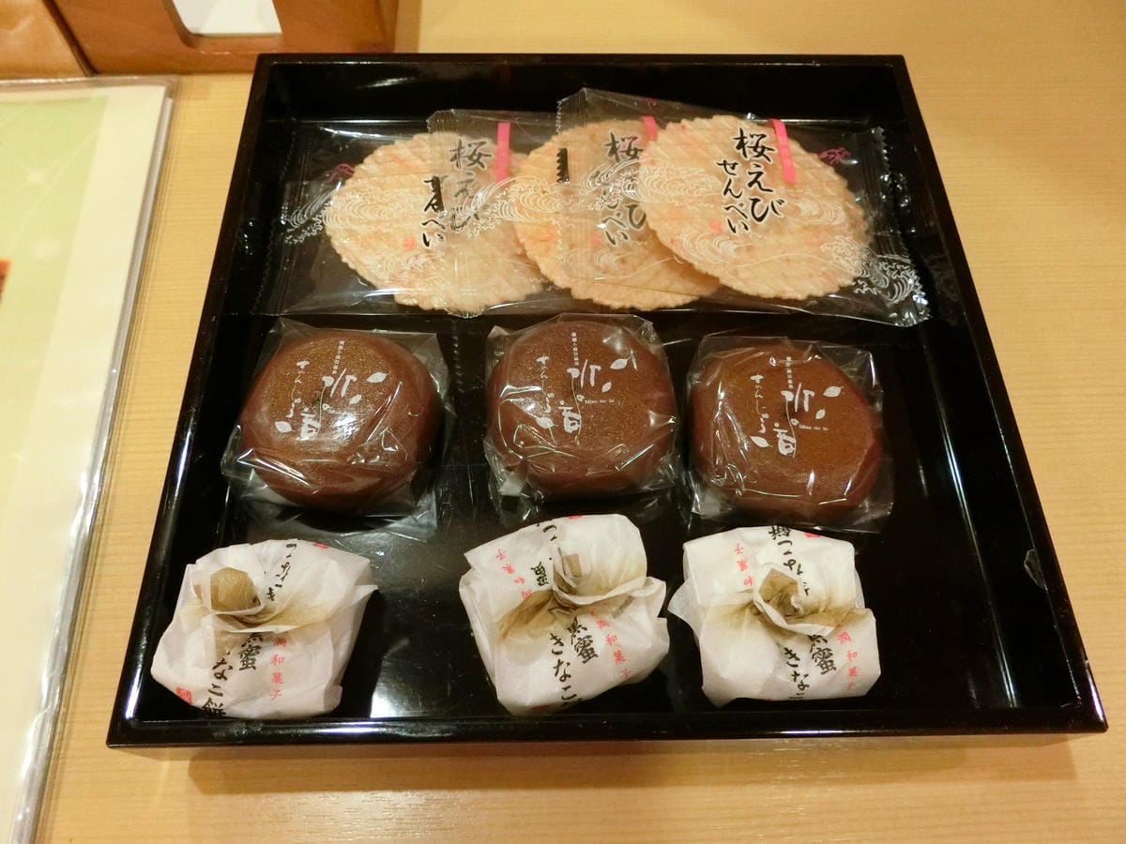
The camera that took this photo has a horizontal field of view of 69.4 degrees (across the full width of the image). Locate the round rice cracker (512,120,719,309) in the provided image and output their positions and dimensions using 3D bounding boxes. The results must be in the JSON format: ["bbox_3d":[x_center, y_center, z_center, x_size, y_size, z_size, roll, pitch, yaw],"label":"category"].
[{"bbox_3d":[0.026,-0.080,0.308,0.089,0.008,0.089,2,63,-7],"label":"round rice cracker"}]

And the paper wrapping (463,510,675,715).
[{"bbox_3d":[0.002,0.053,0.235,0.059,0.033,0.052,-19,65,-10],"label":"paper wrapping"}]

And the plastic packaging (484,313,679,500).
[{"bbox_3d":[0.006,-0.007,0.268,0.065,0.030,0.068,-1,63,-1],"label":"plastic packaging"}]

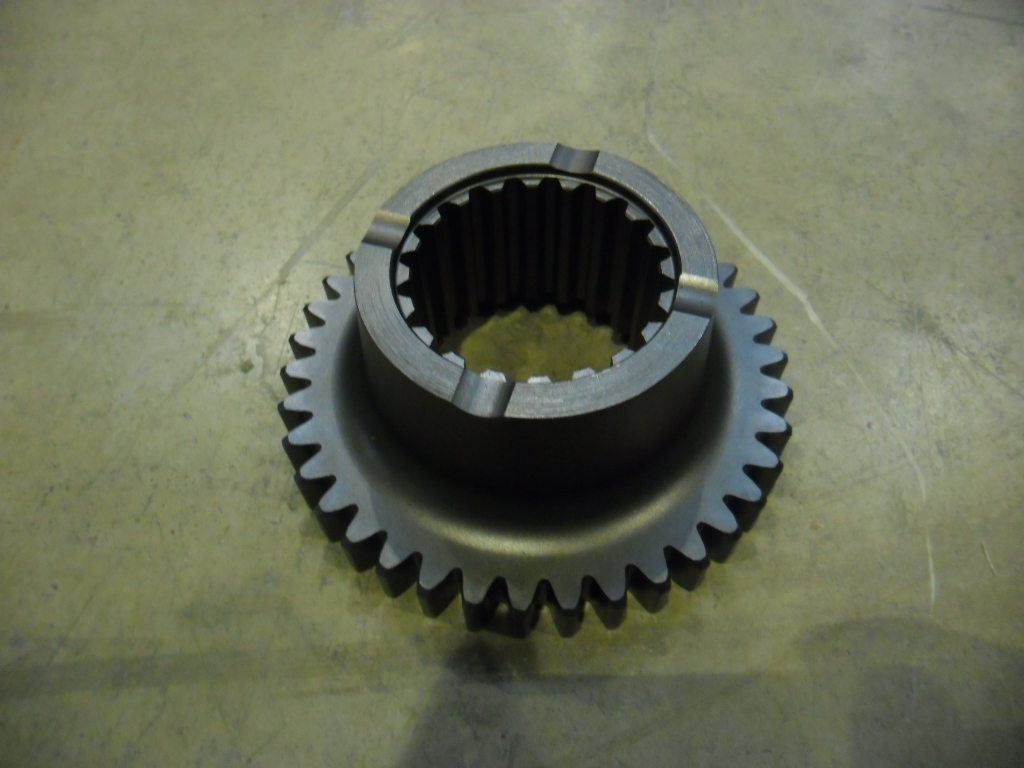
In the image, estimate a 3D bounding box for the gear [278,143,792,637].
[{"bbox_3d":[0.007,-0.012,0.227,0.151,0.066,0.151,12,58,9],"label":"gear"}]

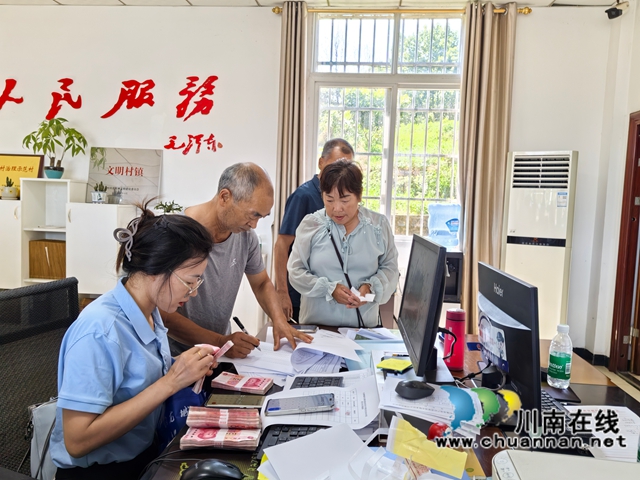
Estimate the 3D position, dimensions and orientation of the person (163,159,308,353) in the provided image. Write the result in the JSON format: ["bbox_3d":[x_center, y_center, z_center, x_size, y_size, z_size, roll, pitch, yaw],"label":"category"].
[{"bbox_3d":[-0.370,0.442,1.820,0.600,1.410,0.550,5,5,41],"label":"person"}]

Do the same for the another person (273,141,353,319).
[{"bbox_3d":[0.003,0.268,2.750,0.520,1.640,0.360,0,4,-24],"label":"another person"}]

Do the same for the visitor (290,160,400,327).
[{"bbox_3d":[0.101,0.383,2.240,0.500,1.480,0.340,2,4,1],"label":"visitor"}]

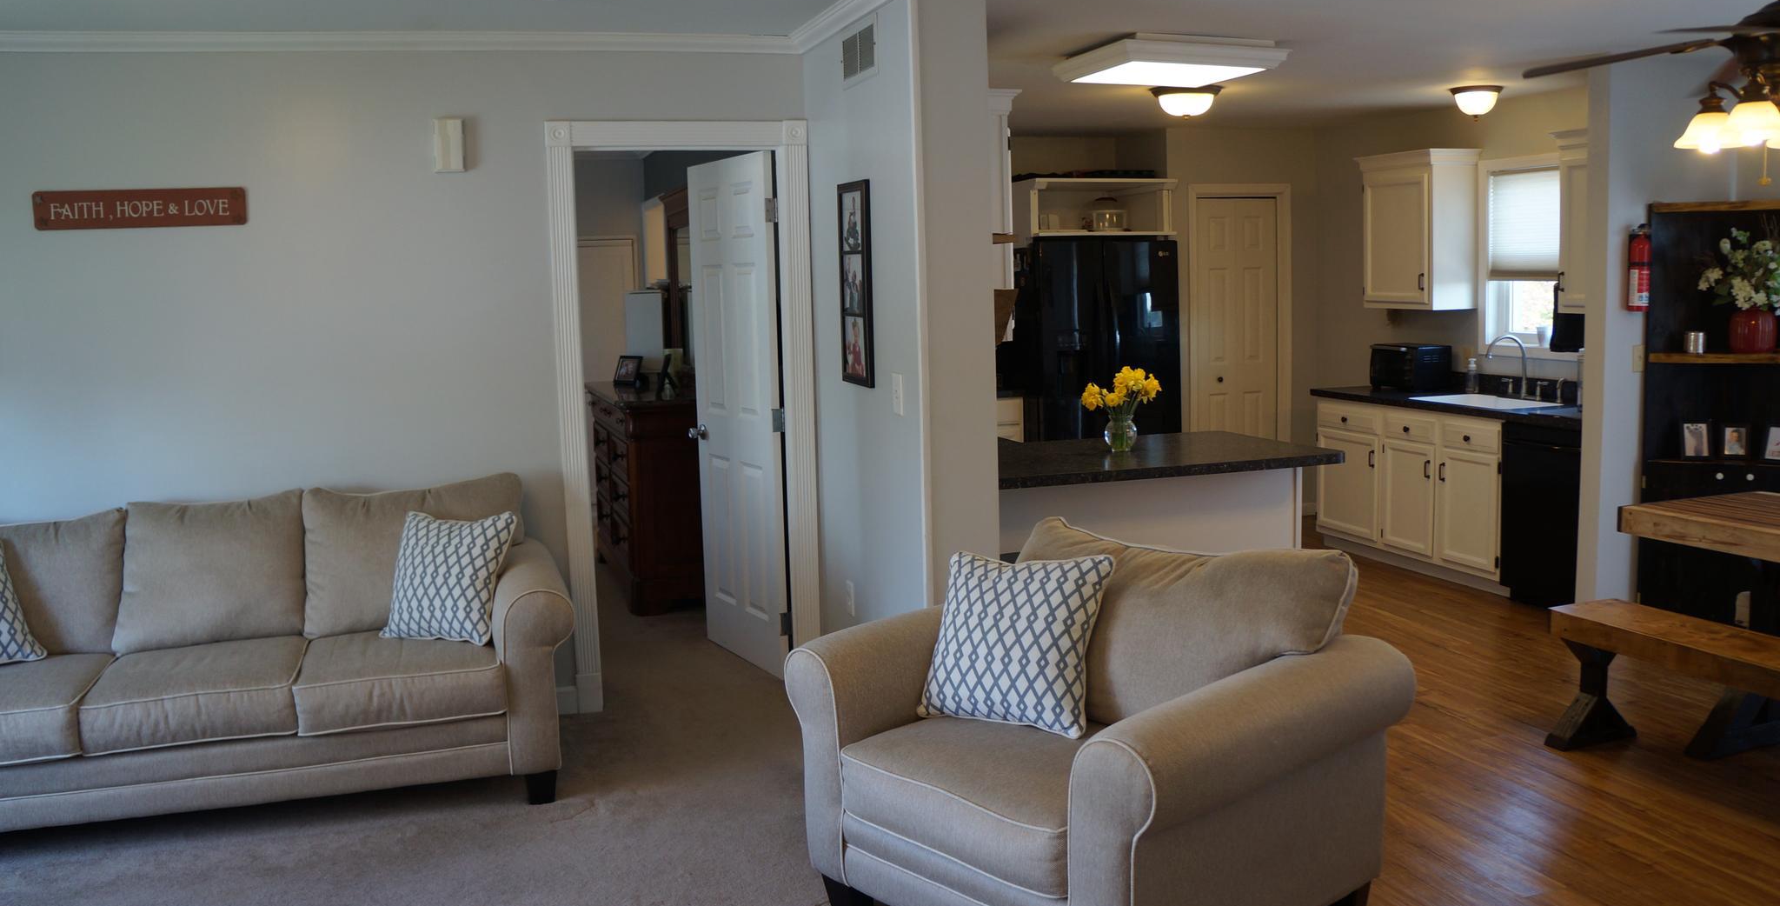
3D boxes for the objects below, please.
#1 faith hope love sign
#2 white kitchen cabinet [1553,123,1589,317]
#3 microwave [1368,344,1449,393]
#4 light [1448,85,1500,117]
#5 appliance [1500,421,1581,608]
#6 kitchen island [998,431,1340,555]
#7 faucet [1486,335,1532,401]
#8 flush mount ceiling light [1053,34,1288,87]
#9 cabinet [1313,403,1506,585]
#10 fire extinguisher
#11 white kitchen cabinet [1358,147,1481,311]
[{"bbox_3d":[-2.352,-0.764,4.184,0.610,0.125,0.020,-4,8,-20],"label":"faith hope love sign"},{"bbox_3d":[3.242,-1.008,5.726,0.340,0.800,0.570,-4,8,-20],"label":"white kitchen cabinet"},{"bbox_3d":[2.753,-0.451,7.018,0.280,0.235,0.380,-4,8,-20],"label":"microwave"},{"bbox_3d":[2.711,-1.615,6.159,0.255,0.150,0.255,-4,8,-20],"label":"light"},{"bbox_3d":[3.154,0.270,5.848,0.610,0.840,0.600,-4,8,-20],"label":"appliance"},{"bbox_3d":[0.839,0.445,5.111,1.530,0.900,0.840,-4,7,-17],"label":"kitchen island"},{"bbox_3d":[3.100,-0.429,6.691,0.250,0.320,0.070,-4,7,-17],"label":"faucet"},{"bbox_3d":[1.107,-1.541,5.279,0.725,0.100,0.690,-4,7,-17],"label":"flush mount ceiling light"},{"bbox_3d":[2.831,0.157,6.740,0.610,0.830,1.330,-4,8,-20],"label":"cabinet"},{"bbox_3d":[2.828,-0.696,5.016,0.097,0.335,0.100,-4,8,-20],"label":"fire extinguisher"},{"bbox_3d":[2.895,-1.214,7.341,0.340,0.842,0.635,-4,7,-17],"label":"white kitchen cabinet"}]

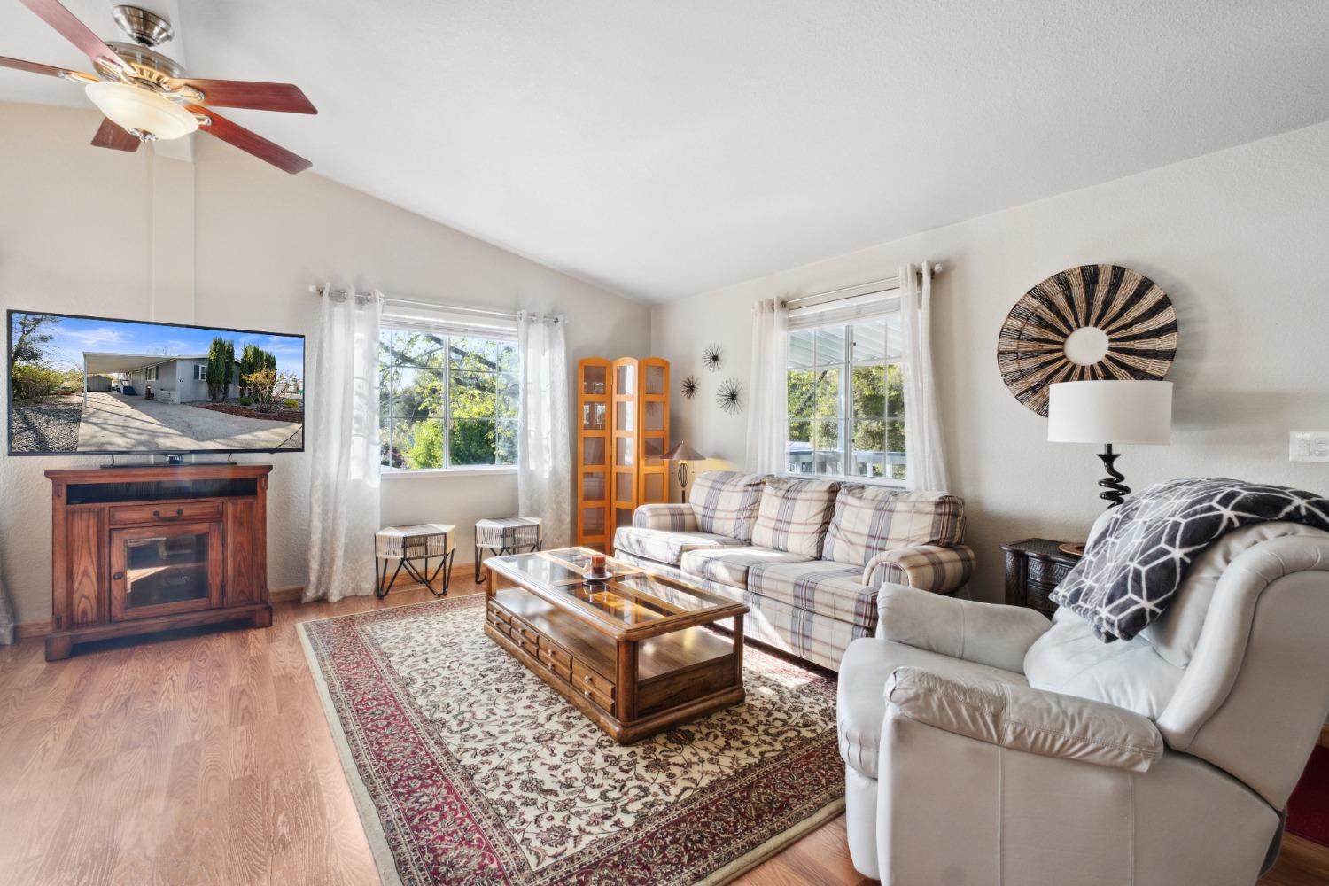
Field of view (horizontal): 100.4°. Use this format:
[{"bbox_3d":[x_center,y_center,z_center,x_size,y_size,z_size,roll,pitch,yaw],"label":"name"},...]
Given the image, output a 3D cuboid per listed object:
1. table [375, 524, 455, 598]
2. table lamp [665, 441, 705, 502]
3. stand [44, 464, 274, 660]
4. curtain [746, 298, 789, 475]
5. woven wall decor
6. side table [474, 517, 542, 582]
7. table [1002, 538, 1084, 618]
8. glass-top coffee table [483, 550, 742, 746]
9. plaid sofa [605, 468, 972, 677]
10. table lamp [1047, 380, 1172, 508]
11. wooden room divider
[{"bbox_3d":[-1.765,0.840,3.955,0.550,0.435,0.480,0,1,-38],"label":"table"},{"bbox_3d":[0.172,0.273,4.600,0.360,0.570,0.360,0,0,0],"label":"table lamp"},{"bbox_3d":[-2.756,0.600,3.131,0.905,0.920,0.470,0,0,-33],"label":"stand"},{"bbox_3d":[0.769,0.004,4.120,0.120,2.120,0.420,0,1,-38],"label":"curtain"},{"bbox_3d":[2.008,-0.472,2.660,0.090,0.745,0.740,0,0,-36],"label":"woven wall decor"},{"bbox_3d":[-1.225,0.838,4.345,0.550,0.435,0.480,0,1,-38],"label":"side table"},{"bbox_3d":[1.923,0.786,2.492,0.420,0.585,0.580,0,1,-37],"label":"table"},{"bbox_3d":[-0.334,0.874,2.725,0.630,0.392,1.450,0,1,-37],"label":"glass-top coffee table"},{"bbox_3d":[0.632,0.643,3.359,0.900,0.850,2.120,0,1,-37],"label":"plaid sofa"},{"bbox_3d":[1.998,0.116,2.500,0.440,0.760,0.440,0,1,37],"label":"table lamp"},{"bbox_3d":[-0.370,0.139,5.000,0.860,1.830,0.220,0,0,8],"label":"wooden room divider"}]

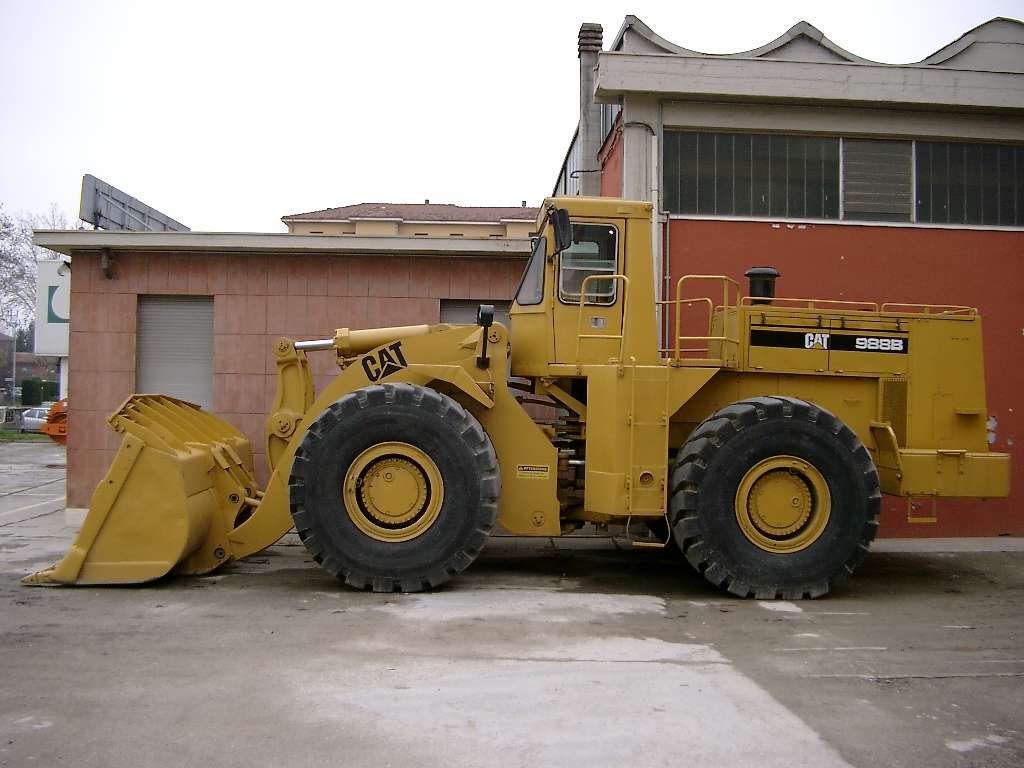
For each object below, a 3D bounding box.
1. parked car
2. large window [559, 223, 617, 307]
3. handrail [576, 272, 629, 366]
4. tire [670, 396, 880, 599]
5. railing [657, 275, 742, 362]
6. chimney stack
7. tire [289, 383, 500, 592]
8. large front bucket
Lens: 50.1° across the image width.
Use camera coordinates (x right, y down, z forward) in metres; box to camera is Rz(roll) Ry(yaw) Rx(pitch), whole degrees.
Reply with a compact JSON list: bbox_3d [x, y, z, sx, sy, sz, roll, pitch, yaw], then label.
[{"bbox_3d":[-26.199,2.068,62.000,4.000,1.440,1.680,1,-2,9],"label":"parked car"},{"bbox_3d":[0.821,-1.256,11.600,0.640,0.870,0.060,1,-2,-4],"label":"large window"},{"bbox_3d":[0.922,-0.647,11.150,0.560,0.980,0.070,1,-2,-4],"label":"handrail"},{"bbox_3d":[2.667,1.154,11.329,2.030,2.020,0.870,1,-2,-4],"label":"tire"},{"bbox_3d":[2.014,-0.664,11.450,0.680,0.930,0.550,1,-2,-4],"label":"railing"},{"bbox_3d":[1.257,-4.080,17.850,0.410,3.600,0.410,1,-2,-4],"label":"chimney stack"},{"bbox_3d":[-1.167,1.021,11.049,2.030,2.020,0.870,1,-2,-4],"label":"tire"},{"bbox_3d":[-3.796,1.073,12.280,1.900,1.840,3.550,1,-2,-3],"label":"large front bucket"}]

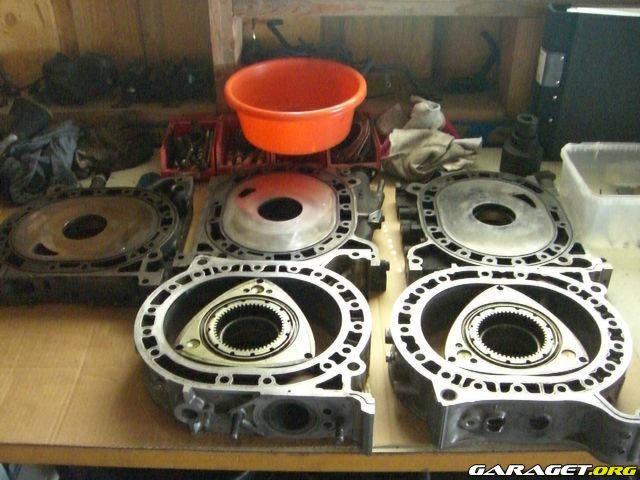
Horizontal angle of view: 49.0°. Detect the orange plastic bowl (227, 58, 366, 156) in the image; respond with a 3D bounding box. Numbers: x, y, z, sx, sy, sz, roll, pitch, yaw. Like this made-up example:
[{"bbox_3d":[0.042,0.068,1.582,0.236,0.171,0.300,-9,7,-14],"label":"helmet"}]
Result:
[{"bbox_3d":[-0.048,-0.264,1.420,0.283,0.110,0.283,0,36,0],"label":"orange plastic bowl"}]

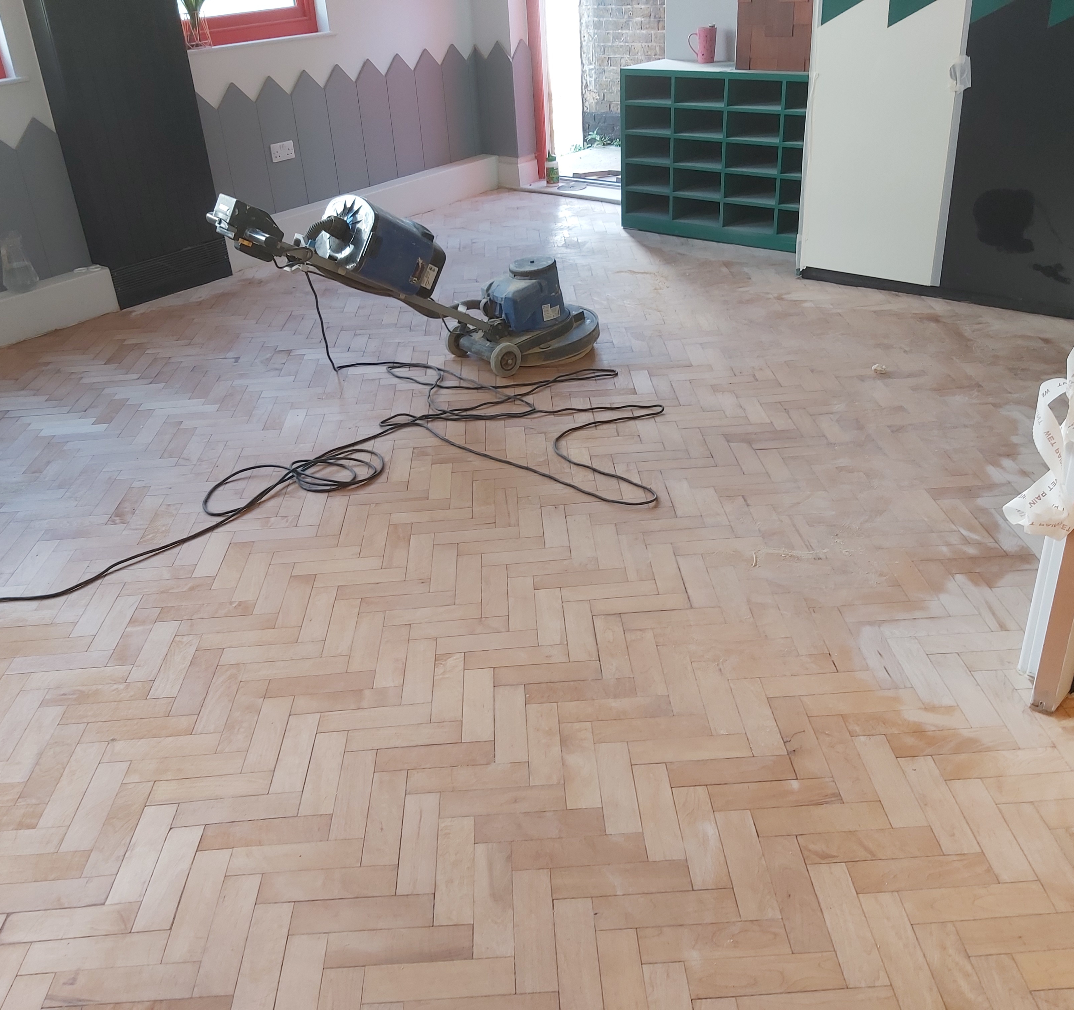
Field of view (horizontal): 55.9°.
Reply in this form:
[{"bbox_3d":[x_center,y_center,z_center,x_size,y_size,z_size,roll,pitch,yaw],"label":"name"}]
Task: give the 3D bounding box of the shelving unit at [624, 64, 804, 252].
[{"bbox_3d":[1.002,-1.695,4.873,1.168,0.768,0.393,19,37,35],"label":"shelving unit"}]

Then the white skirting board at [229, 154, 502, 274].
[{"bbox_3d":[-0.935,-1.653,5.631,0.152,0.183,2.035,19,37,35],"label":"white skirting board"}]

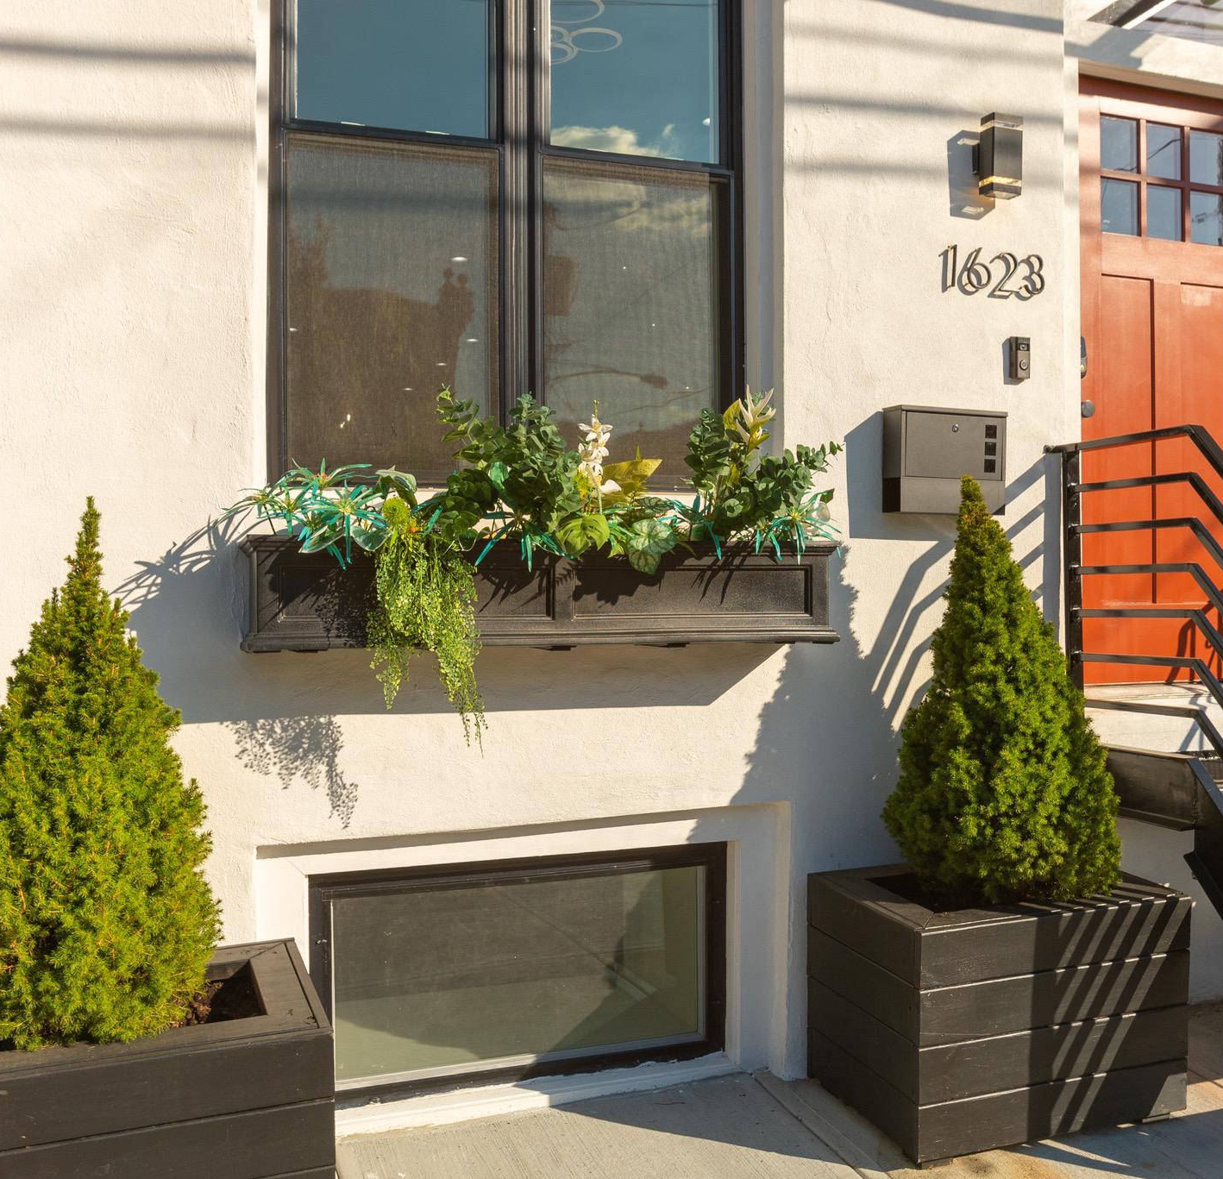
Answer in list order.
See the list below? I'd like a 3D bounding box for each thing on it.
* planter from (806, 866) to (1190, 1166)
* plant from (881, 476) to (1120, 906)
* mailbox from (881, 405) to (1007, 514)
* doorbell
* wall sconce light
[{"bbox_3d":[1.083,1.141,3.636,0.874,0.597,0.576,-1,2,-21],"label":"planter"},{"bbox_3d":[1.102,0.275,3.595,0.640,1.171,0.612,-1,2,-21],"label":"plant"},{"bbox_3d":[0.994,-0.379,3.803,0.370,0.310,0.098,-1,2,-21],"label":"mailbox"},{"bbox_3d":[1.260,-0.709,3.930,0.061,0.125,0.026,-1,2,-21],"label":"doorbell"},{"bbox_3d":[1.161,-1.293,3.830,0.104,0.230,0.097,-1,2,-21],"label":"wall sconce light"}]

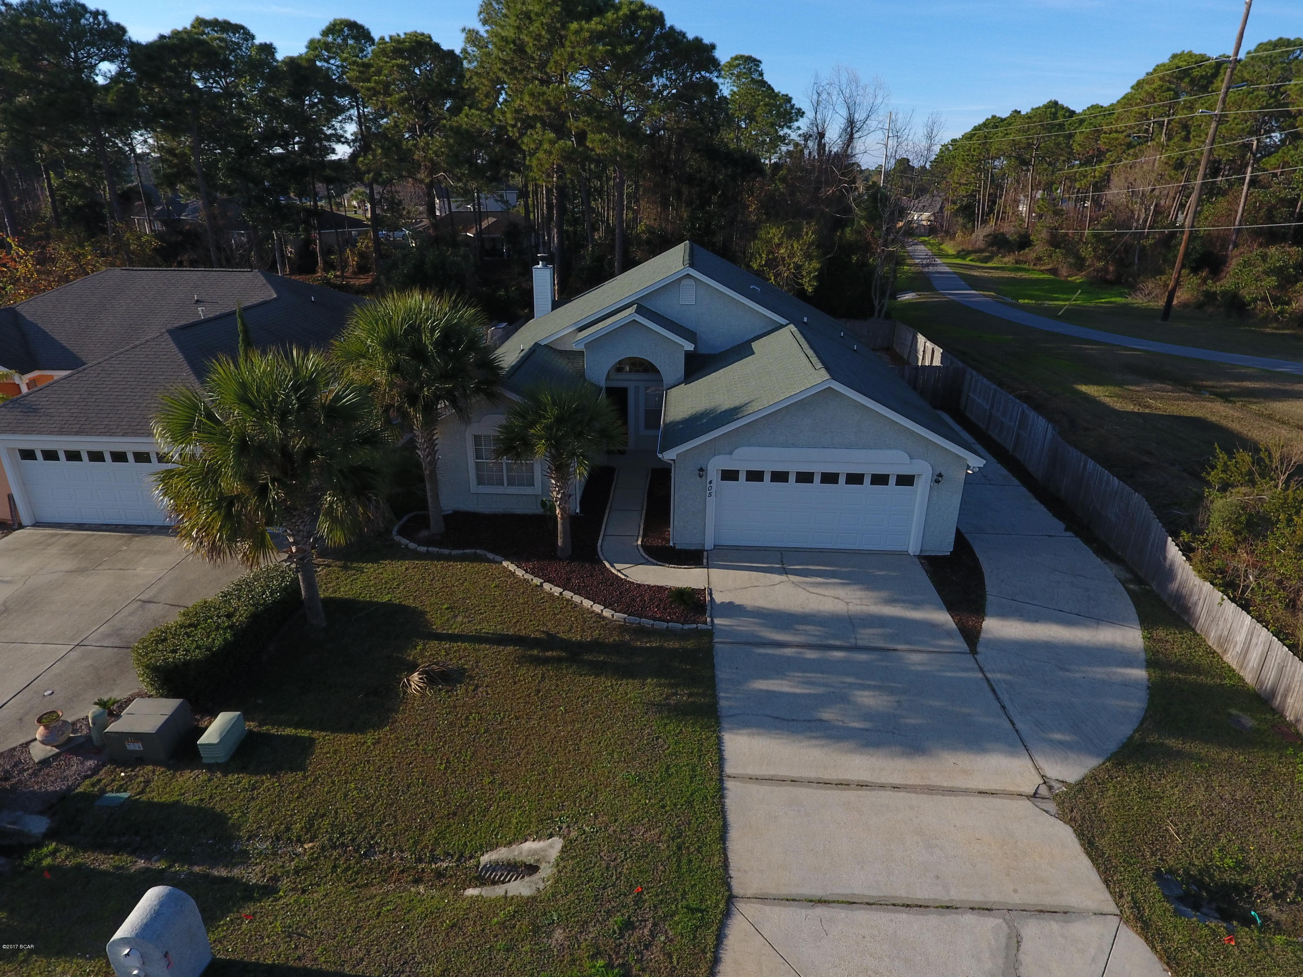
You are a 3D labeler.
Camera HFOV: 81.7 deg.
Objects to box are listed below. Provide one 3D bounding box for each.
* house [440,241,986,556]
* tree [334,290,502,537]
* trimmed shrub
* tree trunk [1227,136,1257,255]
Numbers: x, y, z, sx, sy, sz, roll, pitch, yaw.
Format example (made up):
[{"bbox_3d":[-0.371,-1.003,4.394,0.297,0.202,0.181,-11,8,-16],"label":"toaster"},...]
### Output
[{"bbox_3d":[1.209,-4.450,25.515,14.100,6.150,17.000,1,23,3],"label":"house"},{"bbox_3d":[-5.604,-1.718,18.844,3.836,6.188,3.836,1,23,3],"label":"tree"},{"bbox_3d":[-8.466,2.799,15.100,1.350,0.930,3.450,2,23,5],"label":"trimmed shrub"},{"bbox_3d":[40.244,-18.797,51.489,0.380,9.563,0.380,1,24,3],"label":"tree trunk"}]

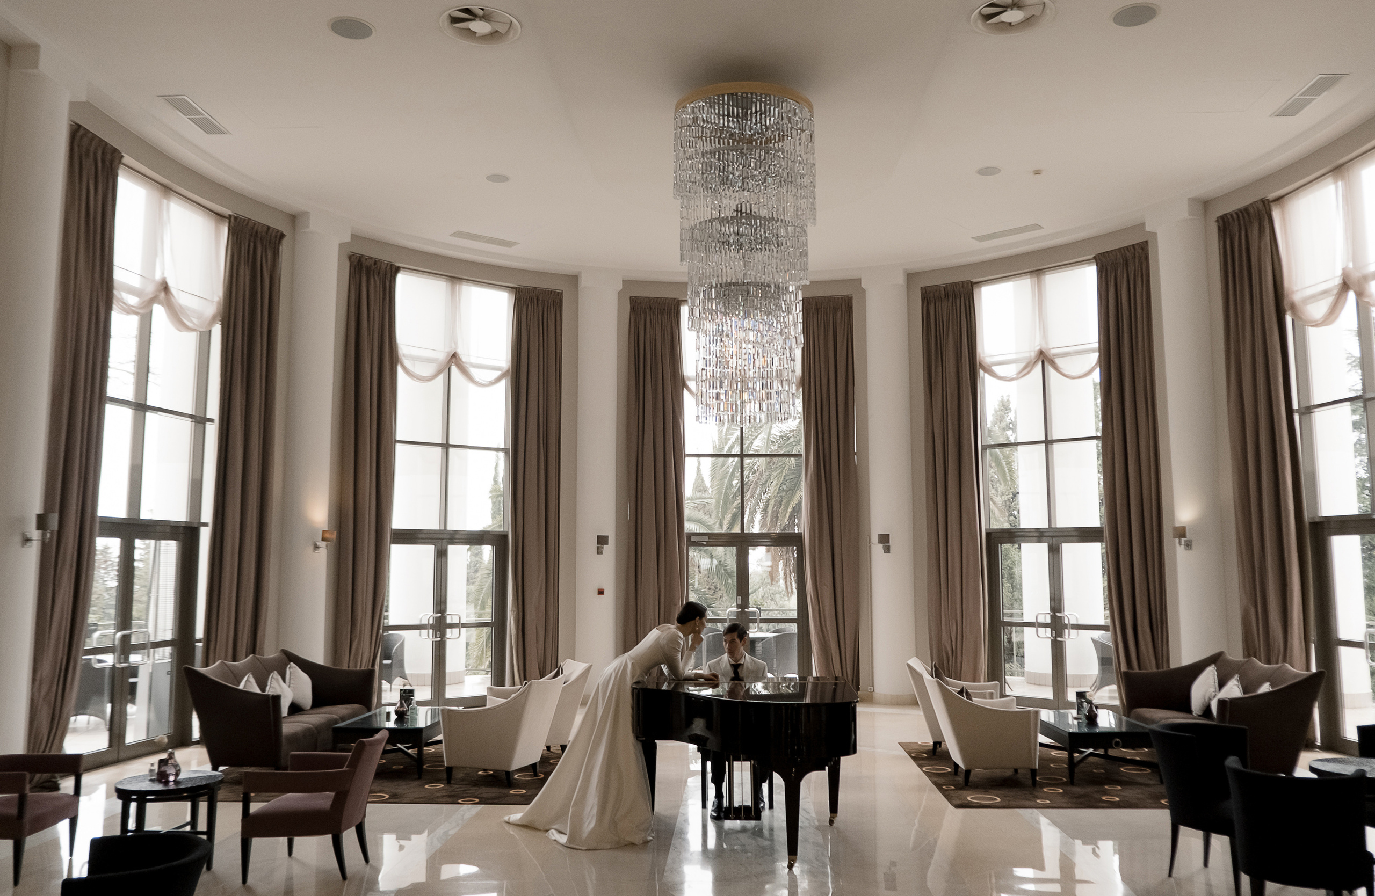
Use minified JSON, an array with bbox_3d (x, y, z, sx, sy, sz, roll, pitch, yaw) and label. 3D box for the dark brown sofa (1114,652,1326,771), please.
[{"bbox_3d":[4.910,2.445,9.578,1.009,0.940,2.334,-1,-7,4],"label":"dark brown sofa"}]

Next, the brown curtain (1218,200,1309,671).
[{"bbox_3d":[6.133,0.218,10.961,0.250,5.640,0.800,3,-7,-22],"label":"brown curtain"}]

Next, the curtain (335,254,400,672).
[{"bbox_3d":[-3.750,0.450,12.082,0.190,5.447,0.720,-6,-9,41],"label":"curtain"}]

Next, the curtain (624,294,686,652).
[{"bbox_3d":[-0.436,0.638,14.546,0.800,5.640,0.250,1,-7,-10],"label":"curtain"}]

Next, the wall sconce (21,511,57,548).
[{"bbox_3d":[-4.565,0.575,7.273,0.230,0.265,0.150,0,-7,3],"label":"wall sconce"}]

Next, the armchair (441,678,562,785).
[{"bbox_3d":[-1.569,2.420,8.874,0.831,0.870,0.752,-2,-7,17],"label":"armchair"}]

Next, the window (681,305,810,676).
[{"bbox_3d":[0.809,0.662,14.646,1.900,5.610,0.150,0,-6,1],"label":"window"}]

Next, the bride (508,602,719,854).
[{"bbox_3d":[-0.495,1.832,7.077,1.470,1.540,0.820,1,-7,-10],"label":"bride"}]

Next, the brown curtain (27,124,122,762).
[{"bbox_3d":[-5.079,0.050,8.581,0.190,5.447,0.730,0,-7,2],"label":"brown curtain"}]

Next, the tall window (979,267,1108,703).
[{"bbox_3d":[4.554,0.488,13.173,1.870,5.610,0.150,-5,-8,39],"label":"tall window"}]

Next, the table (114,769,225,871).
[{"bbox_3d":[-3.094,2.248,6.144,0.575,0.515,0.575,0,-7,0],"label":"table"}]

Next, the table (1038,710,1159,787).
[{"bbox_3d":[3.625,2.669,9.263,0.821,0.431,1.365,-1,-7,3],"label":"table"}]

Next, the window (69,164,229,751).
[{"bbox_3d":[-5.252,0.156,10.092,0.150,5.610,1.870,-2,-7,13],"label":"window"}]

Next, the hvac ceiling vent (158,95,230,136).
[{"bbox_3d":[-4.307,-2.923,9.044,0.230,0.050,0.800,-1,-7,3],"label":"hvac ceiling vent"}]

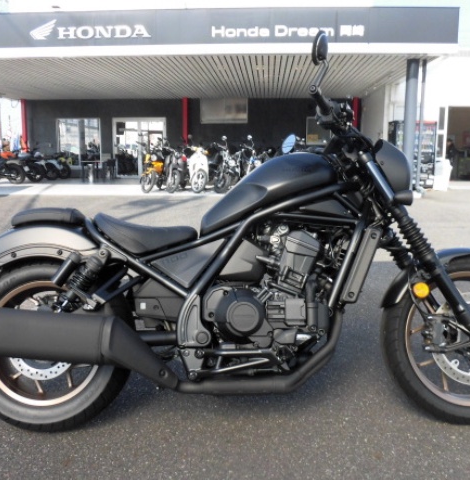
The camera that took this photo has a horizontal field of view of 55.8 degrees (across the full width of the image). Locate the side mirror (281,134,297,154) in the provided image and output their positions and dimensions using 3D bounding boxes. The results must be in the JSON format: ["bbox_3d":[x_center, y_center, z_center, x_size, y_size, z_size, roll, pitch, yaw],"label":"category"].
[{"bbox_3d":[0.260,-0.454,2.120,0.036,0.102,0.104,23,-17,-28],"label":"side mirror"}]

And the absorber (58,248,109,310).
[{"bbox_3d":[-0.522,0.145,1.510,0.095,0.260,0.080,34,-6,3],"label":"absorber"}]

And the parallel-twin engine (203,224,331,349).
[{"bbox_3d":[0.119,0.173,1.620,0.430,0.420,0.410,0,-6,-1],"label":"parallel-twin engine"}]

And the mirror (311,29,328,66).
[{"bbox_3d":[0.245,-0.555,1.285,0.036,0.102,0.104,21,6,32],"label":"mirror"}]

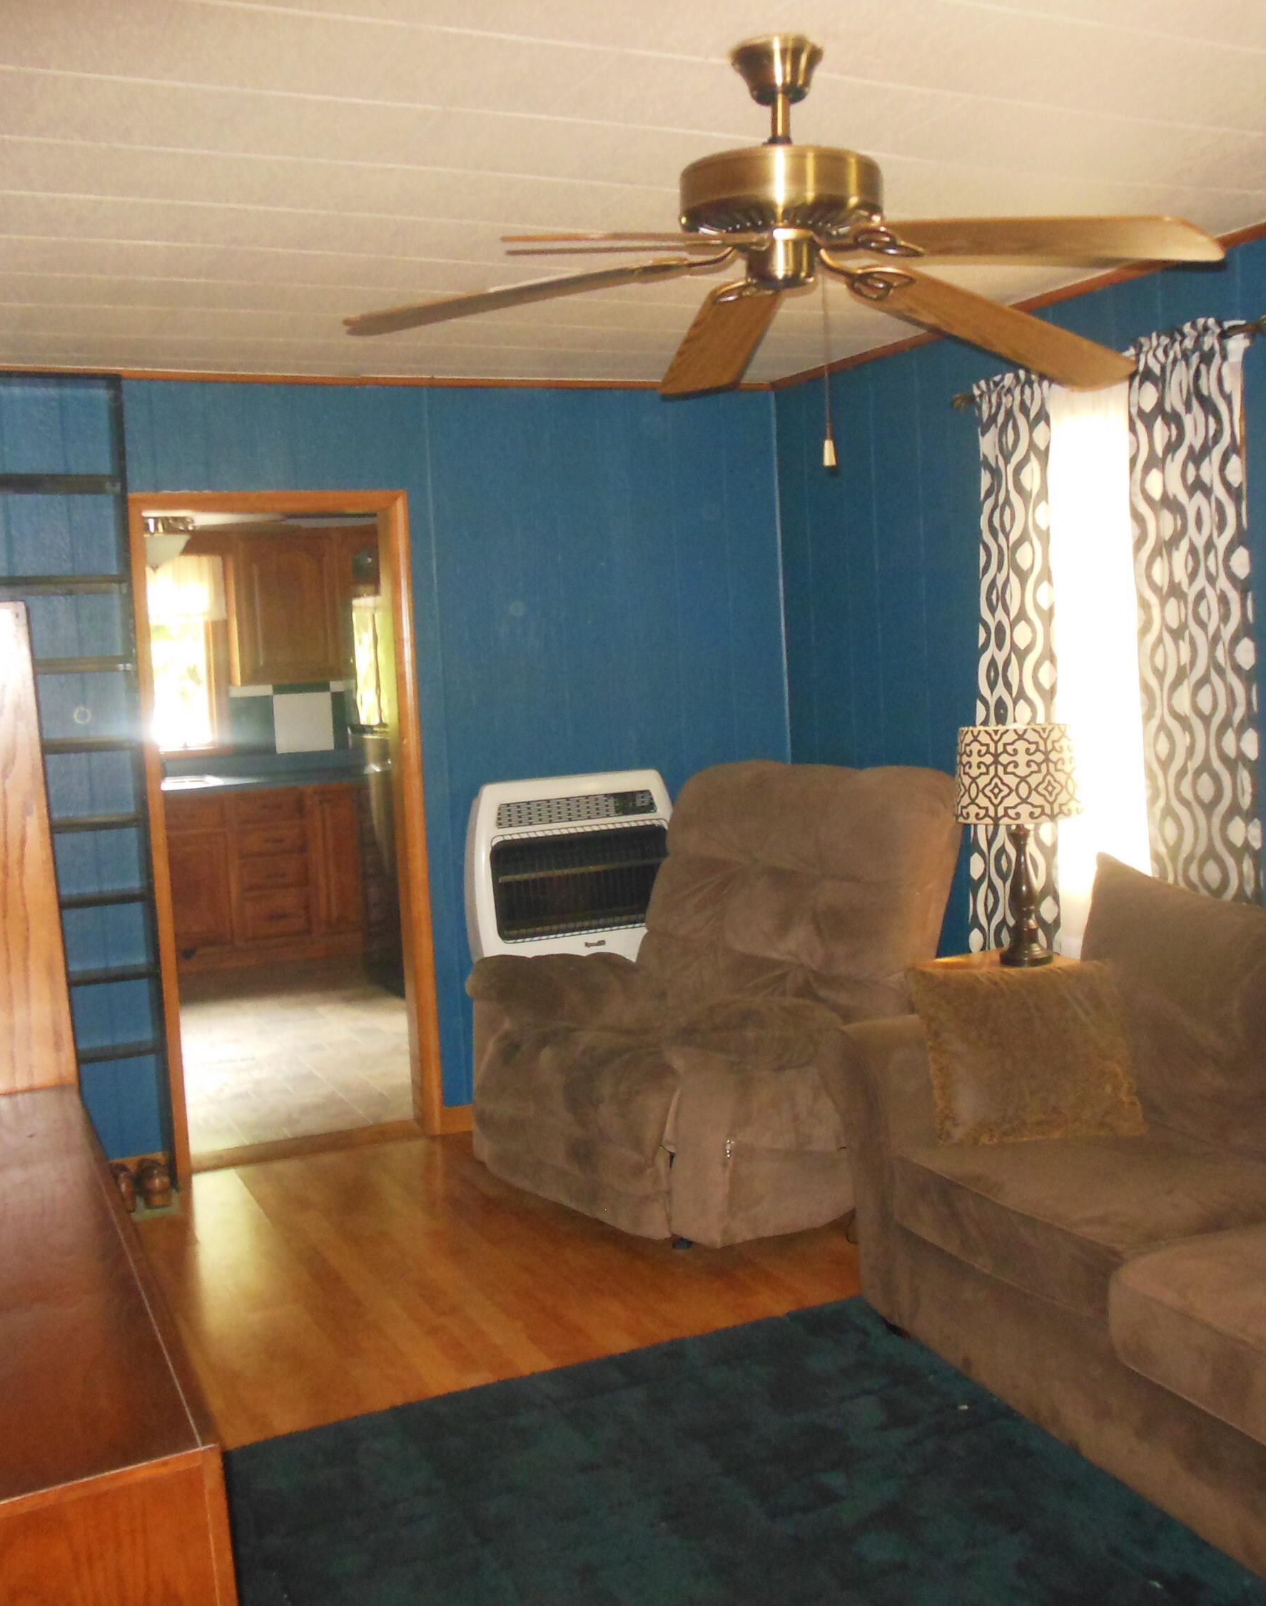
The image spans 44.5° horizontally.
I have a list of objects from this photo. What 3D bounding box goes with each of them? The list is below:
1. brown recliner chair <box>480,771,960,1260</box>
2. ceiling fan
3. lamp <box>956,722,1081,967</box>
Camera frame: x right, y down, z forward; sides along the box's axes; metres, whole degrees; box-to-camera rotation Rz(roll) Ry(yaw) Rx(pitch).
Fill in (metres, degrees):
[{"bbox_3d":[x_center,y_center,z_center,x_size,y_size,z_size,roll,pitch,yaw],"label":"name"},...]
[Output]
[{"bbox_3d":[0.189,0.518,4.546,1.015,1.143,1.005,-8,8,-40],"label":"brown recliner chair"},{"bbox_3d":[0.216,-0.877,2.223,1.280,0.394,1.280,-6,7,-26],"label":"ceiling fan"},{"bbox_3d":[1.017,0.104,3.994,0.310,0.603,0.310,-3,6,0],"label":"lamp"}]

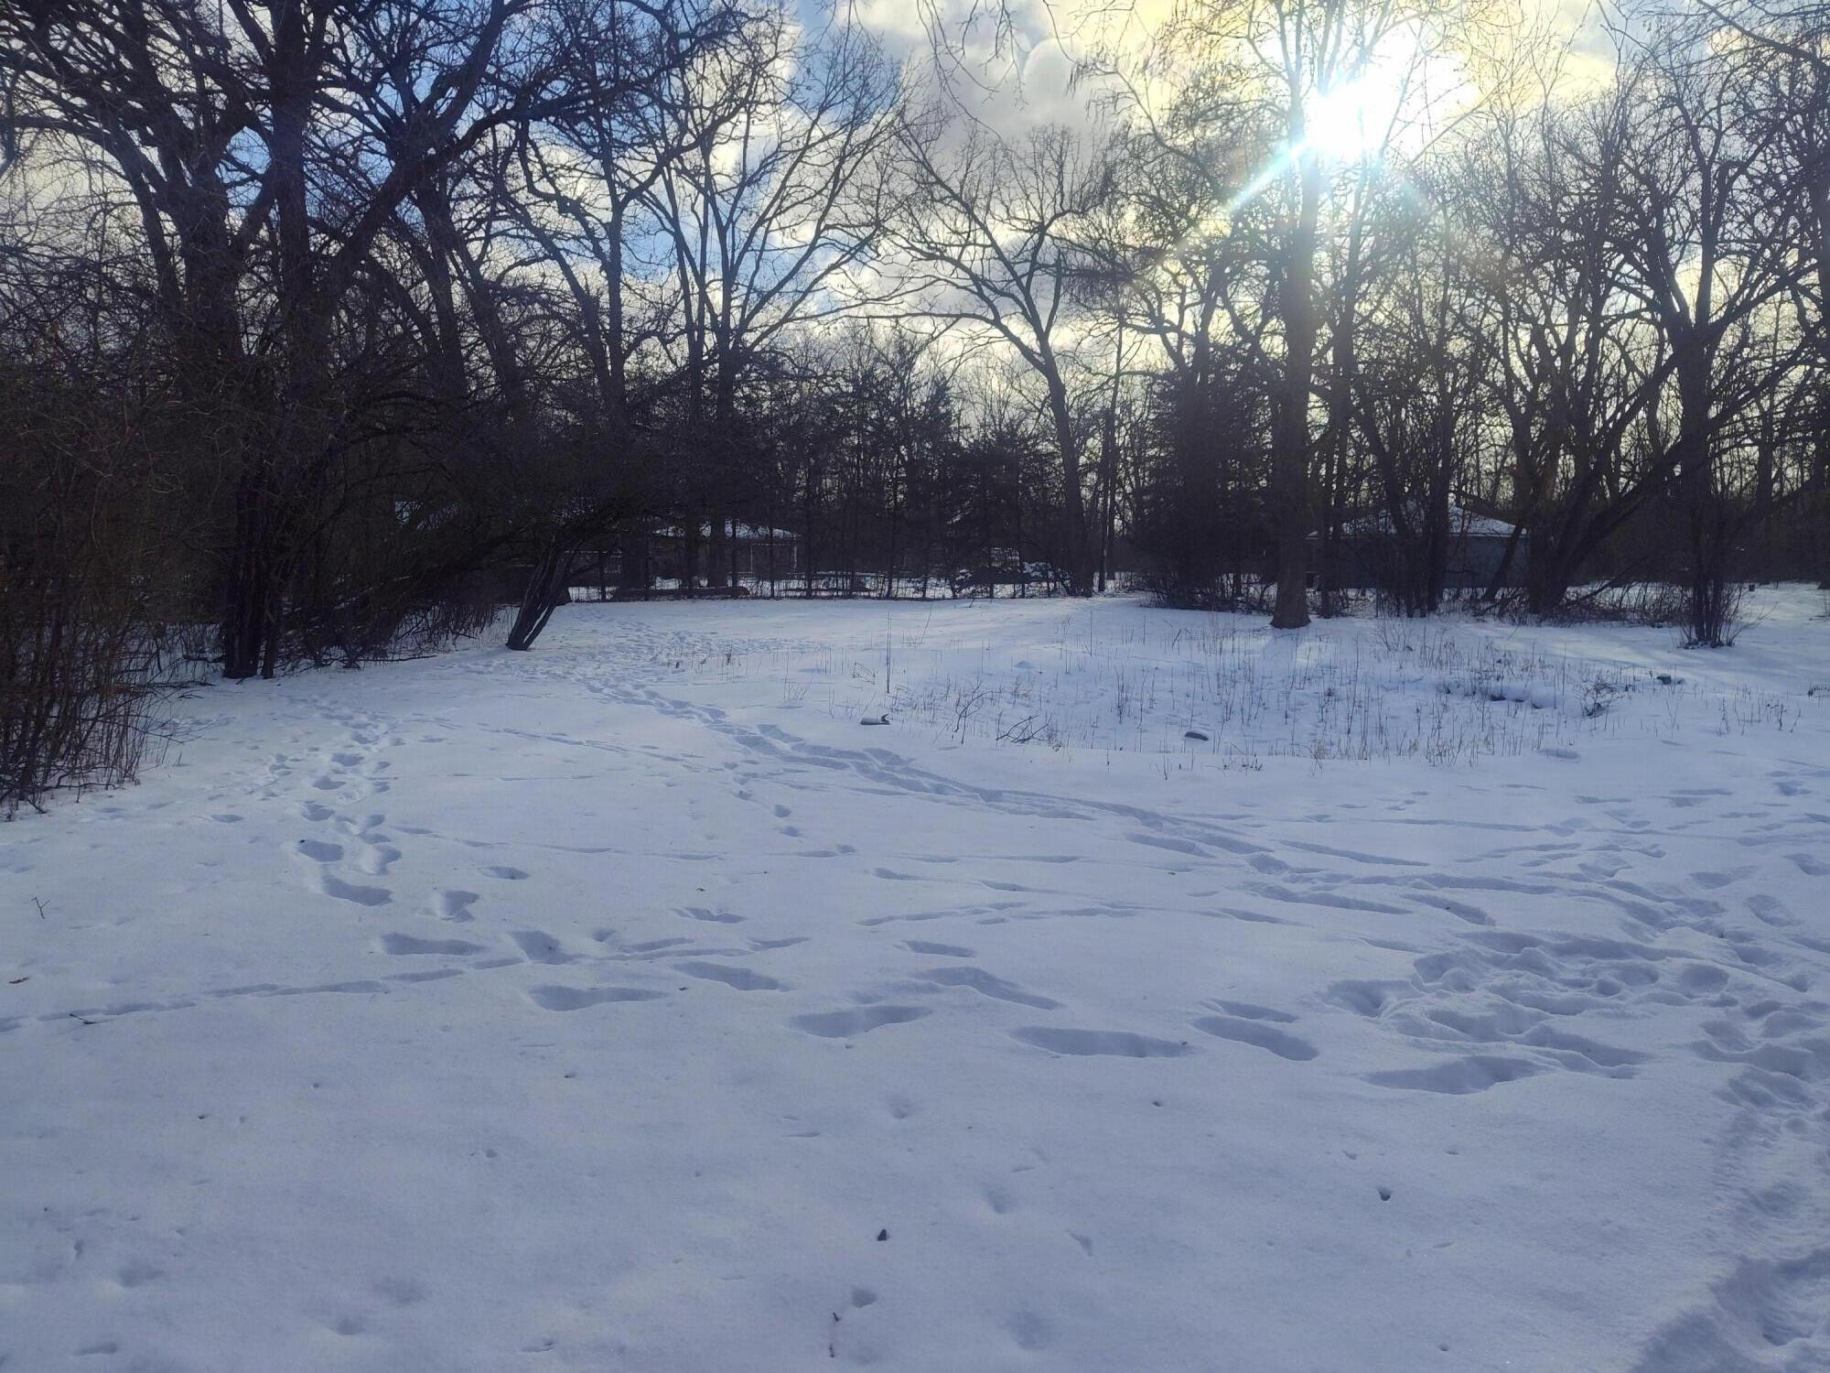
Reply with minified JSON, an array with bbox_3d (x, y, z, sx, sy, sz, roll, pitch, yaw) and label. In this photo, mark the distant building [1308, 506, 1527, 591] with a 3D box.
[{"bbox_3d":[23.716,-6.802,57.428,9.600,4.100,9.500,2,7,20],"label":"distant building"}]

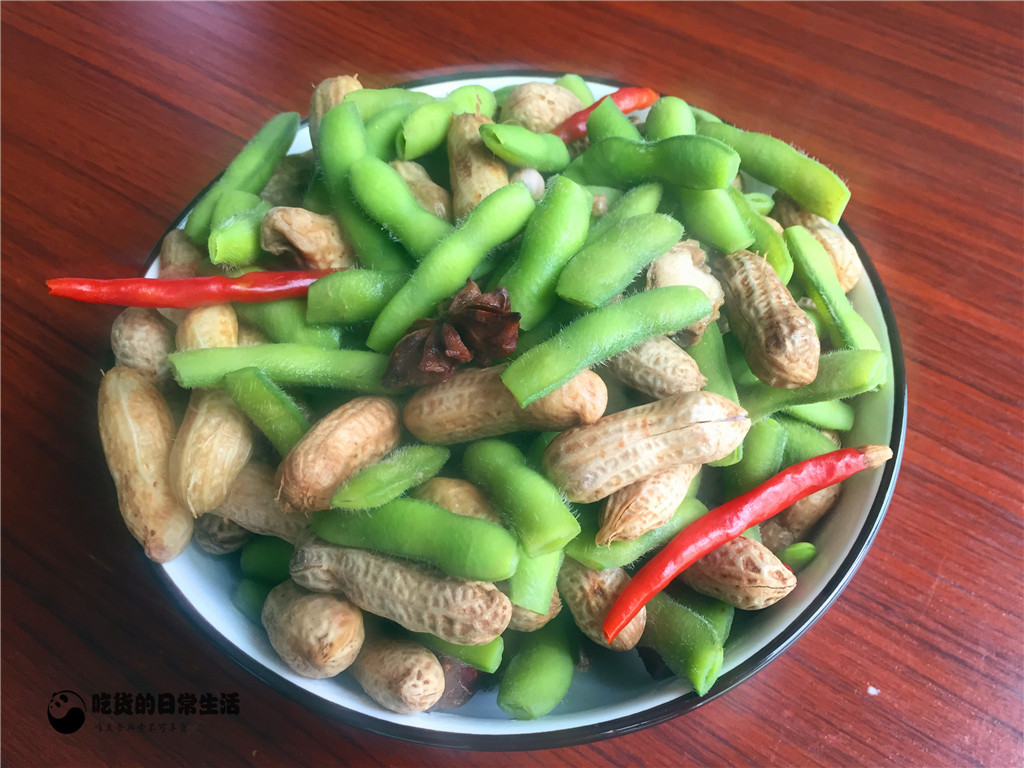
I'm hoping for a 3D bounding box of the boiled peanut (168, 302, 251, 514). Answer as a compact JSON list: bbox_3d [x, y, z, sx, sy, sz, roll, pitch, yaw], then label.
[{"bbox_3d":[-0.065,0.005,0.186,0.016,0.015,0.047,-3,74,-2],"label":"boiled peanut"}]

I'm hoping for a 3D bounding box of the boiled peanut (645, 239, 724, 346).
[{"bbox_3d":[0.040,-0.021,0.196,0.017,0.013,0.026,-9,65,-4],"label":"boiled peanut"}]

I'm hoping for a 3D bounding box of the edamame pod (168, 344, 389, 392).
[{"bbox_3d":[-0.047,-0.003,0.176,0.047,0.010,0.011,1,58,5],"label":"edamame pod"}]

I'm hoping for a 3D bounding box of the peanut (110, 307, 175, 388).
[{"bbox_3d":[-0.080,-0.005,0.192,0.015,0.014,0.026,-18,95,-11],"label":"peanut"}]

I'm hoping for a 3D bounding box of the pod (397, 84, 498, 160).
[{"bbox_3d":[-0.017,-0.074,0.241,0.012,0.011,0.037,38,58,22],"label":"pod"}]

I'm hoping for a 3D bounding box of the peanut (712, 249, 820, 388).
[{"bbox_3d":[0.055,-0.015,0.189,0.016,0.016,0.033,-6,53,-4],"label":"peanut"}]

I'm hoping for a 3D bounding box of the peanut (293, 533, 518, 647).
[{"bbox_3d":[-0.023,0.041,0.175,0.047,0.016,0.016,9,60,11],"label":"peanut"}]

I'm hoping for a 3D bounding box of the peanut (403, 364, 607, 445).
[{"bbox_3d":[-0.001,0.004,0.175,0.042,0.016,0.016,-5,59,-2],"label":"peanut"}]

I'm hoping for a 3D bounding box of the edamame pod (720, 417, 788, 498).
[{"bbox_3d":[0.052,0.020,0.188,0.012,0.010,0.030,25,84,15],"label":"edamame pod"}]

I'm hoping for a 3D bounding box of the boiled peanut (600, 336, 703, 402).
[{"bbox_3d":[0.032,-0.010,0.194,0.014,0.013,0.032,-37,56,-17],"label":"boiled peanut"}]

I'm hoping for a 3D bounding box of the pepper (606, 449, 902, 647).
[{"bbox_3d":[0.048,0.028,0.173,0.075,0.009,0.013,-27,62,-18],"label":"pepper"}]

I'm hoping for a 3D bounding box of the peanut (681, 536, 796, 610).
[{"bbox_3d":[0.047,0.039,0.183,0.028,0.015,0.015,15,61,8],"label":"peanut"}]

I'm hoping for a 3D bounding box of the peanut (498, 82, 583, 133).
[{"bbox_3d":[0.010,-0.071,0.232,0.026,0.016,0.016,34,64,17],"label":"peanut"}]

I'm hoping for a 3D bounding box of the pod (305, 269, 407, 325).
[{"bbox_3d":[-0.030,-0.022,0.192,0.031,0.009,0.012,-12,58,-10],"label":"pod"}]

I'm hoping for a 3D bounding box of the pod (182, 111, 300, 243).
[{"bbox_3d":[-0.070,-0.054,0.225,0.012,0.010,0.044,29,77,17],"label":"pod"}]

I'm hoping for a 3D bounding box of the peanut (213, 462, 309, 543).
[{"bbox_3d":[-0.052,0.025,0.178,0.029,0.015,0.015,22,61,11],"label":"peanut"}]

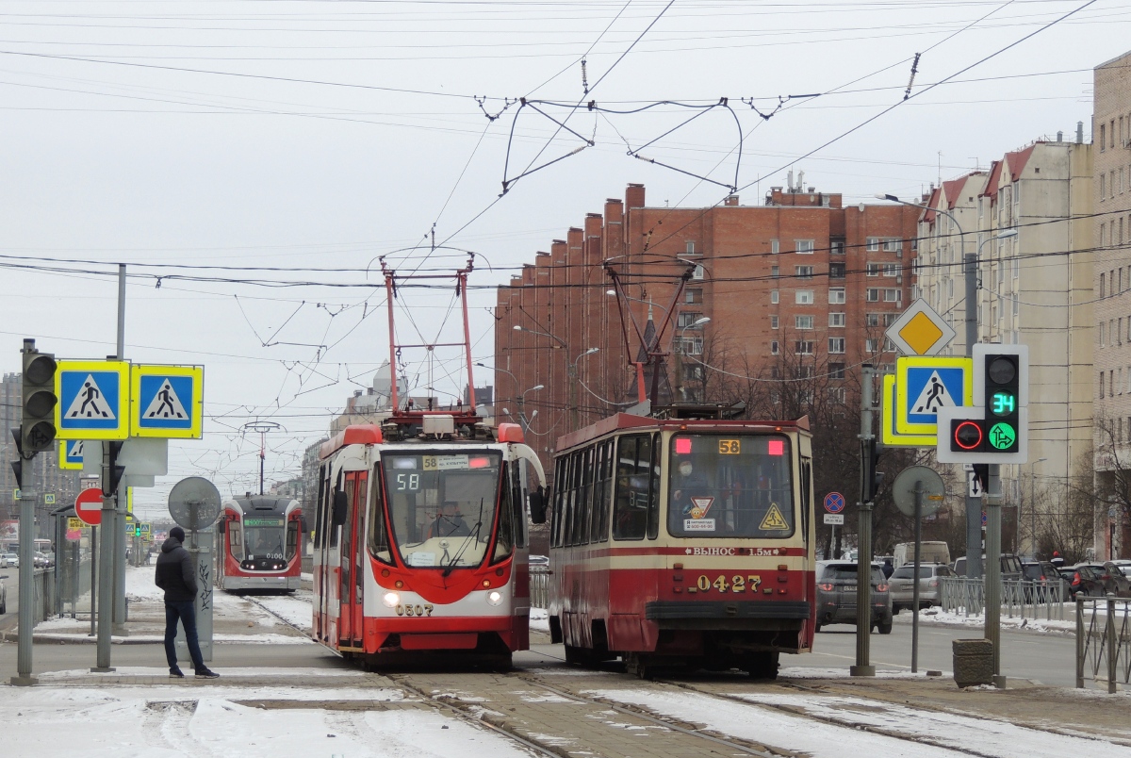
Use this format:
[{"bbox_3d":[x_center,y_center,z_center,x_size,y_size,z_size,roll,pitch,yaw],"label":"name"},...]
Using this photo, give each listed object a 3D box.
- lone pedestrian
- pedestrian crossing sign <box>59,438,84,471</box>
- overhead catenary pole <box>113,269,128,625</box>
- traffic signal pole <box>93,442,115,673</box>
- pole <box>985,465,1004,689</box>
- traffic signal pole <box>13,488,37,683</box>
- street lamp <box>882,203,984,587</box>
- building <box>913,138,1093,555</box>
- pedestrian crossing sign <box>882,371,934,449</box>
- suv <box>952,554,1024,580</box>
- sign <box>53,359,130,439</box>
[{"bbox_3d":[-4.633,2.740,62.000,0.600,1.840,0.500,-1,-2,35],"label":"lone pedestrian"},{"bbox_3d":[-8.396,1.138,88.600,0.920,0.920,0.060,1,-2,-5],"label":"pedestrian crossing sign"},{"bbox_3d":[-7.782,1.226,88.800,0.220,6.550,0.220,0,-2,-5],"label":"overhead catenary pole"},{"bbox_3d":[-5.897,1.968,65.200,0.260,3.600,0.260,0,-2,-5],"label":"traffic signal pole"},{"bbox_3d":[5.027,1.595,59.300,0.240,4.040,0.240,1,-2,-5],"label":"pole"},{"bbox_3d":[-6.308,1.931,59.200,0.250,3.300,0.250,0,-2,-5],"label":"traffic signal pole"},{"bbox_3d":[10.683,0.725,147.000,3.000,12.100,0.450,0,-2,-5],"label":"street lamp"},{"bbox_3d":[38.303,-0.368,413.253,14.000,33.000,62.000,0,-2,-2],"label":"building"},{"bbox_3d":[4.481,0.400,64.200,0.920,0.920,0.060,1,-2,-5],"label":"pedestrian crossing sign"},{"bbox_3d":[16.112,7.505,188.000,1.870,1.860,4.600,-1,-2,25],"label":"suv"},{"bbox_3d":[-5.548,0.253,59.200,0.920,0.920,0.050,1,-2,-4],"label":"sign"}]

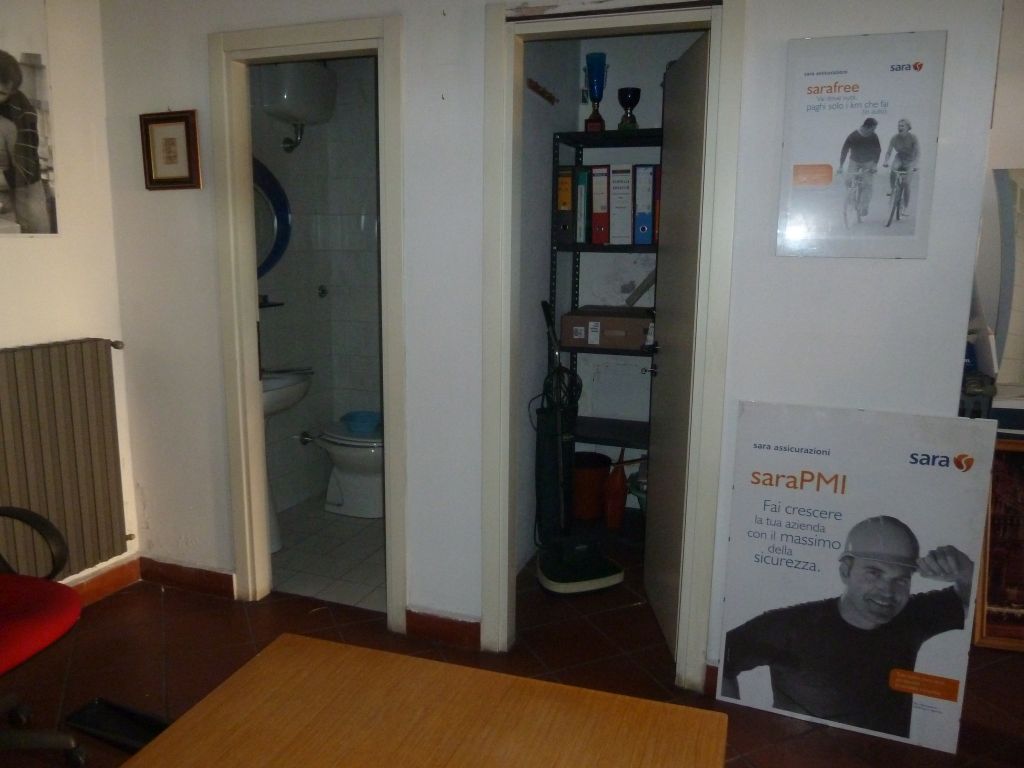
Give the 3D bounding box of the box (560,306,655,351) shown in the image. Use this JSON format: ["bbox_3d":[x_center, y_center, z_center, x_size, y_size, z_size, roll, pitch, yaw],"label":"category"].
[{"bbox_3d":[0.529,-0.267,3.659,0.490,0.165,0.360,4,10,19],"label":"box"}]

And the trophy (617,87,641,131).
[{"bbox_3d":[0.540,-1.256,3.403,0.105,0.205,0.100,4,10,19],"label":"trophy"}]

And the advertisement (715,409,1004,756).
[{"bbox_3d":[1.008,0.570,2.239,0.690,1.000,0.020,5,9,21],"label":"advertisement"}]

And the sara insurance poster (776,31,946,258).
[{"bbox_3d":[0.970,-0.660,2.080,0.400,0.600,0.016,4,10,19],"label":"sara insurance poster"}]

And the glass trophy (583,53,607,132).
[{"bbox_3d":[0.390,-1.347,3.441,0.105,0.370,0.095,4,10,19],"label":"glass trophy"}]

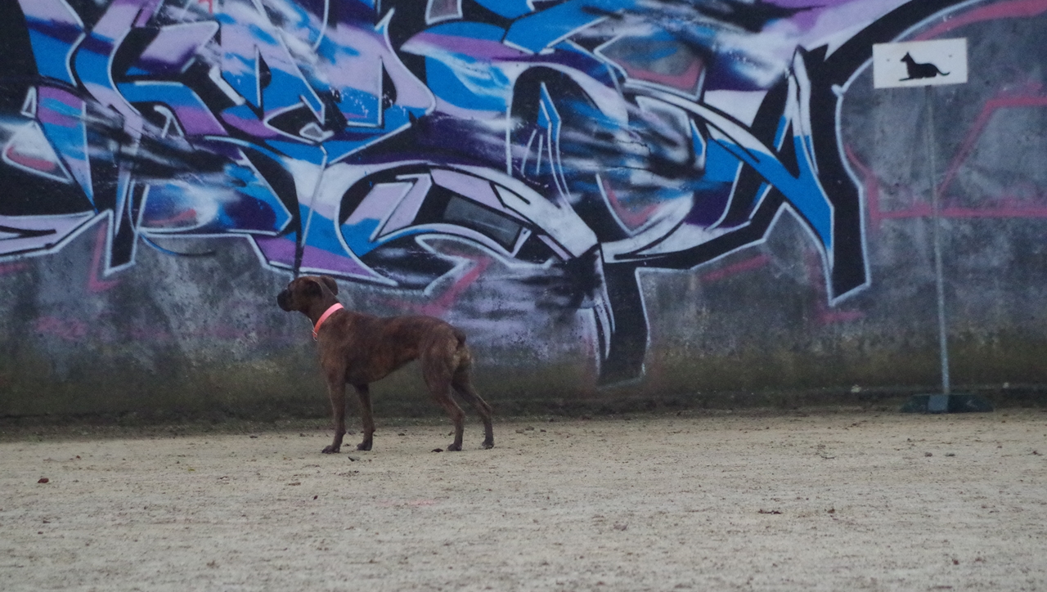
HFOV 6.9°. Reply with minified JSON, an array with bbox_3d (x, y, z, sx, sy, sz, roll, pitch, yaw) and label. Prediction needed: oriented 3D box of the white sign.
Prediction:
[{"bbox_3d":[1.751,-1.024,38.400,0.416,0.197,0.015,-3,1,0],"label":"white sign"}]

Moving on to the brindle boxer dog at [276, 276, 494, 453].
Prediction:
[{"bbox_3d":[-0.566,0.282,36.000,0.860,0.720,0.250,-1,1,18],"label":"brindle boxer dog"}]

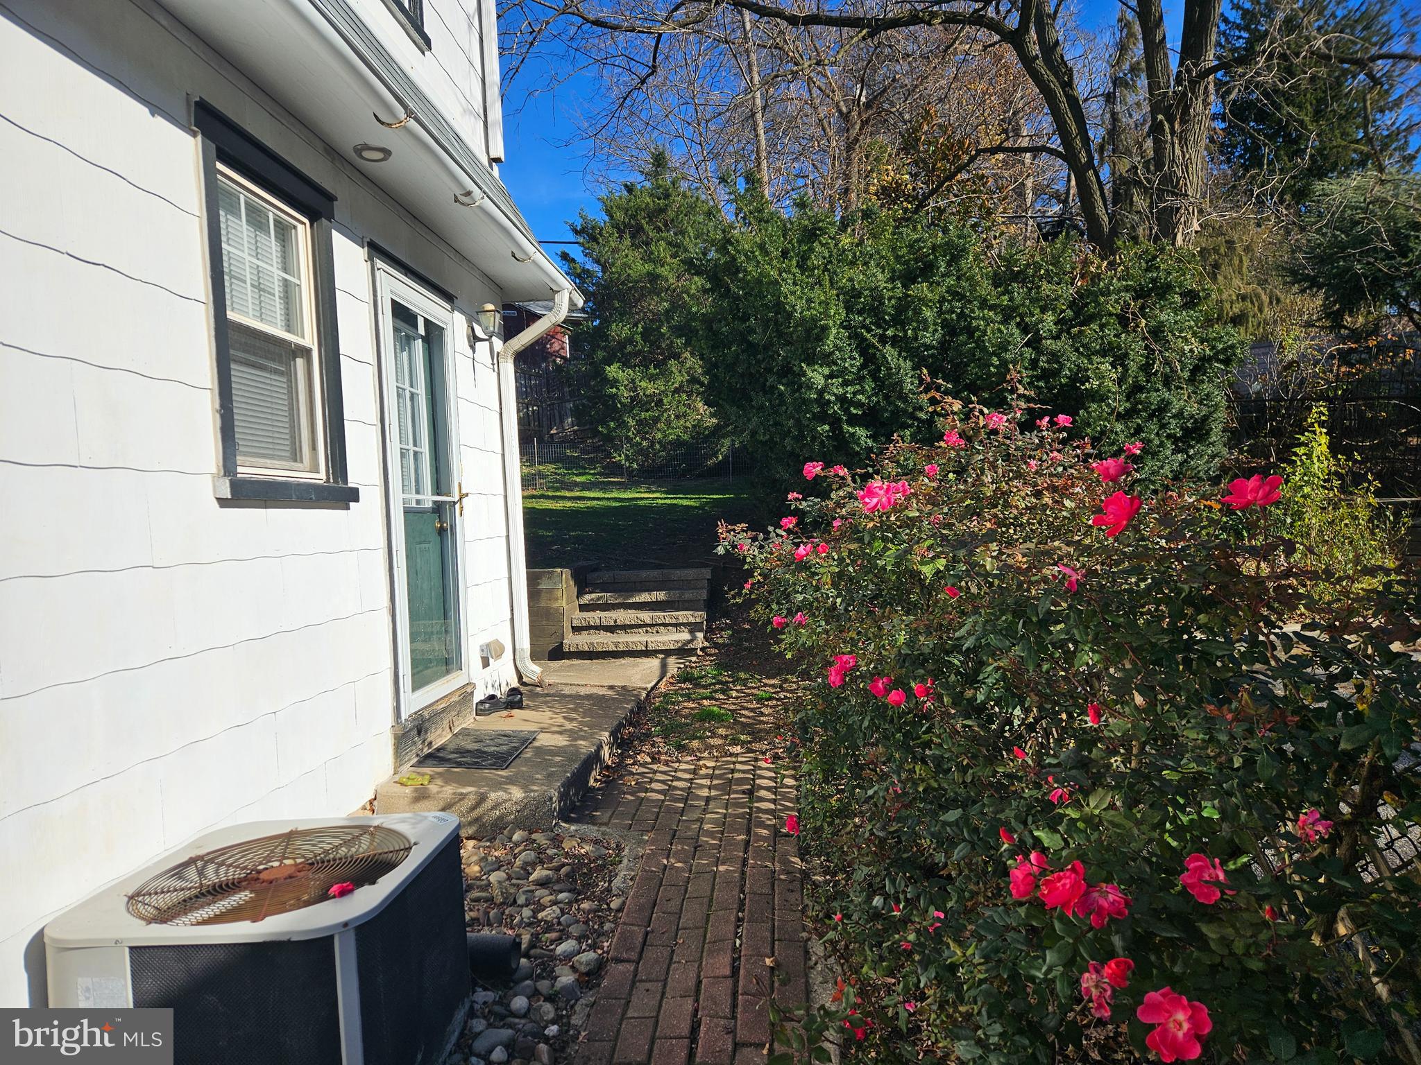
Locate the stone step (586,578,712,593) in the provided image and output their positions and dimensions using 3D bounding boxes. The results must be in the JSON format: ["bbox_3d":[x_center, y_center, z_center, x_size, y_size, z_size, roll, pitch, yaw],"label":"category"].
[{"bbox_3d":[-0.532,0.455,8.227,1.042,0.095,0.320,-3,1,4],"label":"stone step"}]

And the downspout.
[{"bbox_3d":[-1.104,-0.308,6.270,0.490,2.600,0.140,-3,1,4],"label":"downspout"}]

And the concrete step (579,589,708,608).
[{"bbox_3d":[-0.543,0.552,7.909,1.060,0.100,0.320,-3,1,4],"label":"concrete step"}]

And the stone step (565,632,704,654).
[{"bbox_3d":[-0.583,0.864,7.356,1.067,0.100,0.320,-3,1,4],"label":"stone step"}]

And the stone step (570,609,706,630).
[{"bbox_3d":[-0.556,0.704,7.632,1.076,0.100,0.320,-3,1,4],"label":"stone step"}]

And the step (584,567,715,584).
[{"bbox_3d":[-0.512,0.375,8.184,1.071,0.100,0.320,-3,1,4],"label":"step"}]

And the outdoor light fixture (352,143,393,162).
[{"bbox_3d":[-1.409,-1.580,3.933,0.158,0.033,0.158,-3,1,4],"label":"outdoor light fixture"}]

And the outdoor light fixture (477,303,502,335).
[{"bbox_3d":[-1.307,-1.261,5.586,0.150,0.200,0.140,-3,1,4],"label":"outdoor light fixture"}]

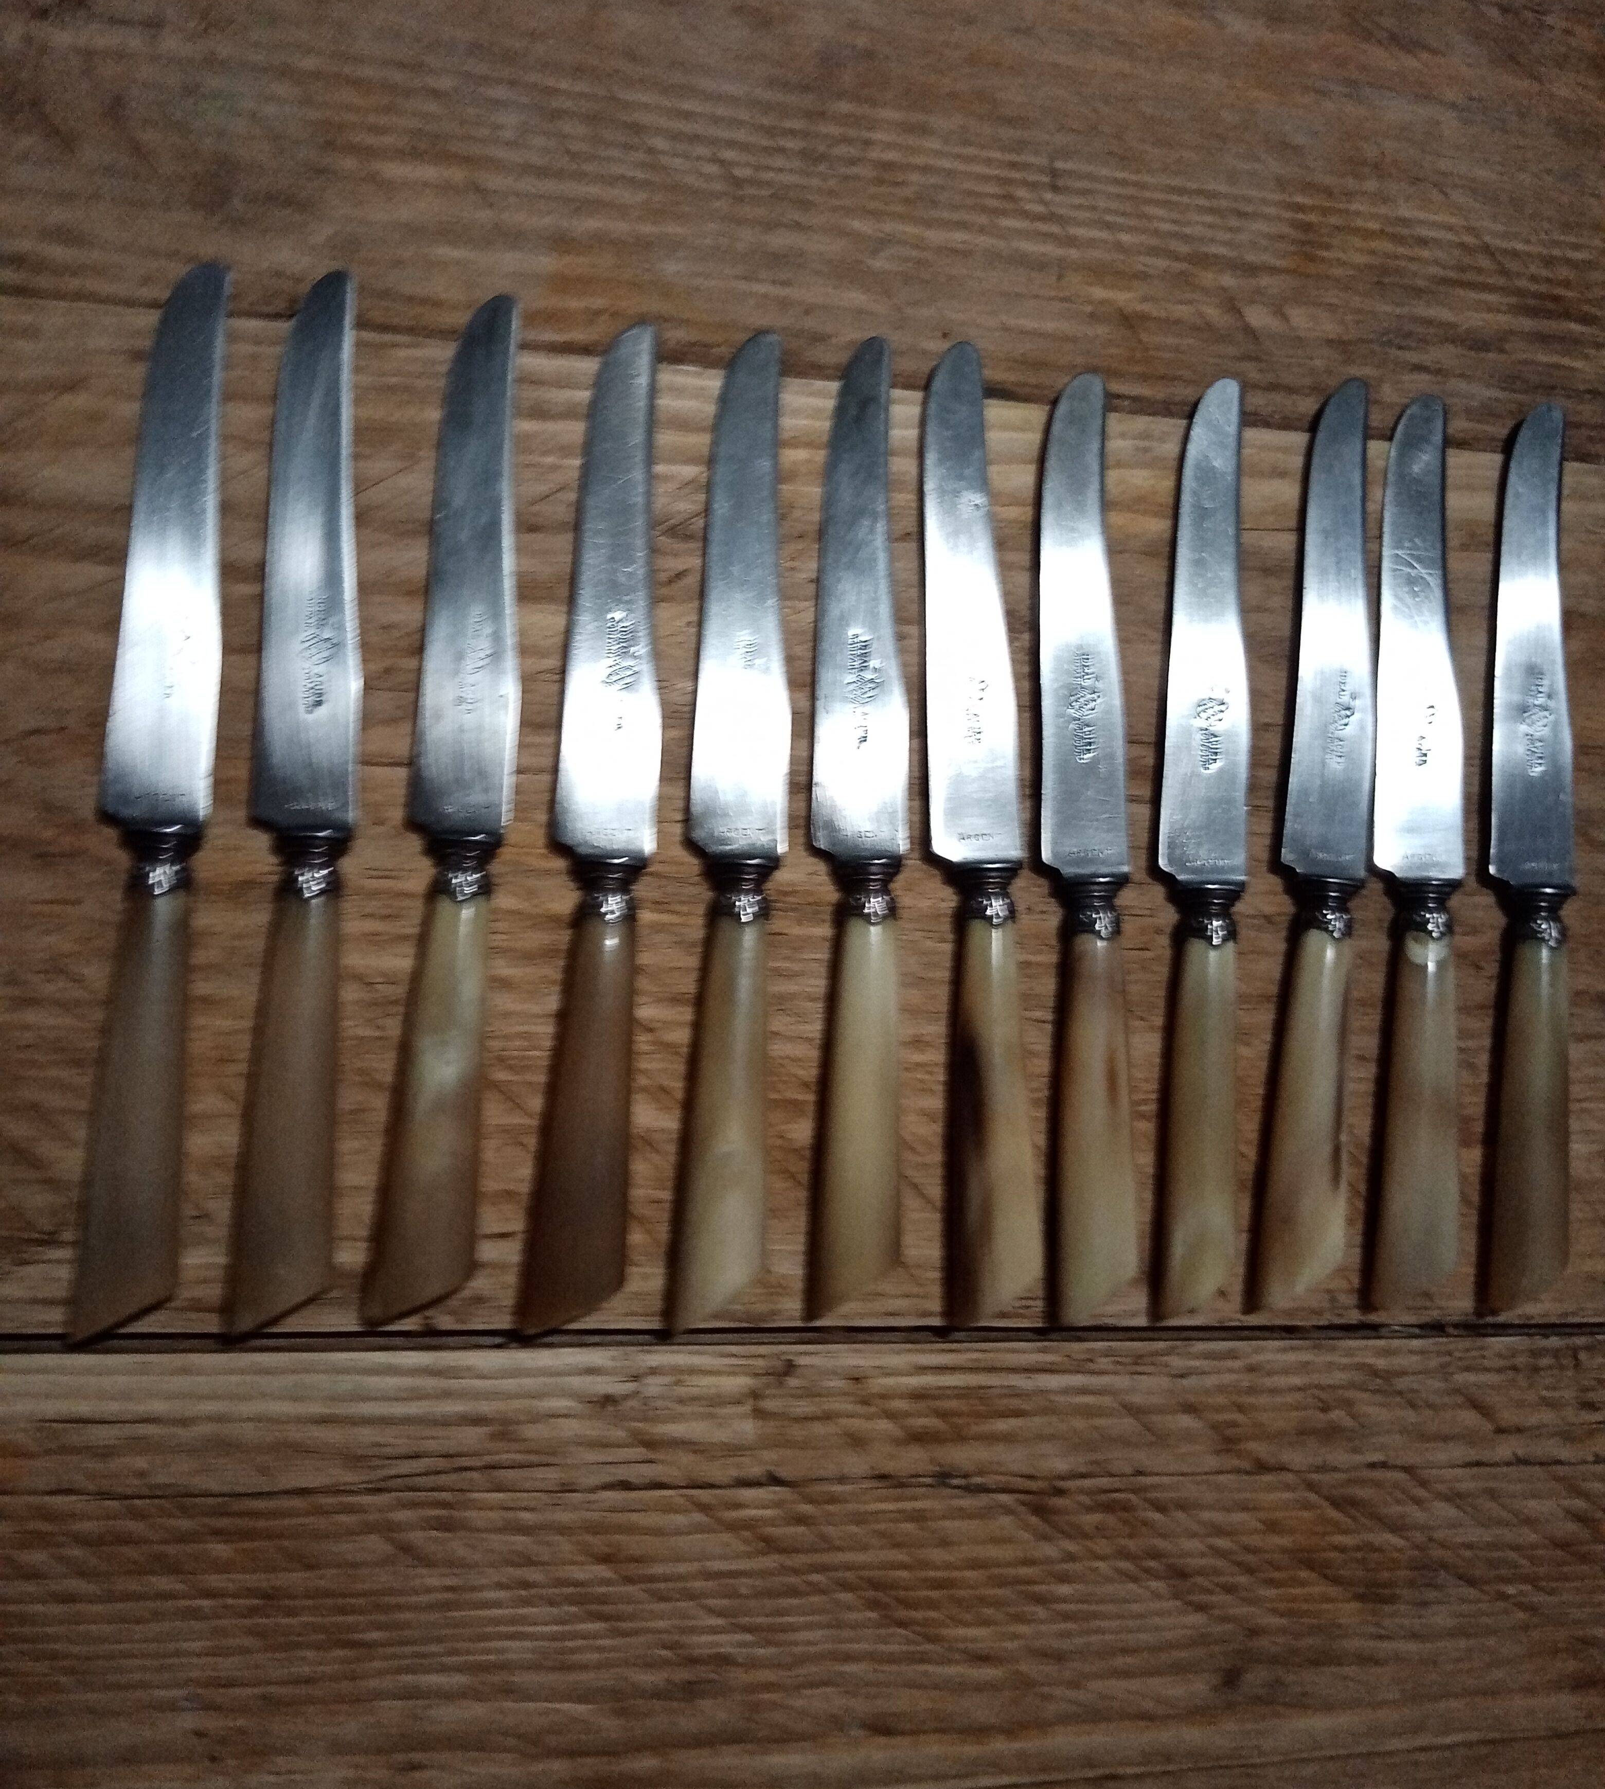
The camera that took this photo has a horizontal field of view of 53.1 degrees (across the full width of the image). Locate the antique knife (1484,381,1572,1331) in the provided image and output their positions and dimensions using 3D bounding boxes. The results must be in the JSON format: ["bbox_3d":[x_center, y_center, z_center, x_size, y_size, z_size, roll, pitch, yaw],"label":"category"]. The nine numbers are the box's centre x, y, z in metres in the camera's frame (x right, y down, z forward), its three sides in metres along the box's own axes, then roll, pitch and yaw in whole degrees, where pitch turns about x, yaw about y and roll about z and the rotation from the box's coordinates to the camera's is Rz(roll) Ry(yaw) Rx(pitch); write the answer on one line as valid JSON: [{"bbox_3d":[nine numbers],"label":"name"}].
[{"bbox_3d":[0.191,-0.013,0.421,0.025,0.015,0.239,3,85,-11],"label":"antique knife"}]

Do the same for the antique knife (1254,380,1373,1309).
[{"bbox_3d":[0.134,-0.016,0.409,0.024,0.015,0.239,6,84,-11],"label":"antique knife"}]

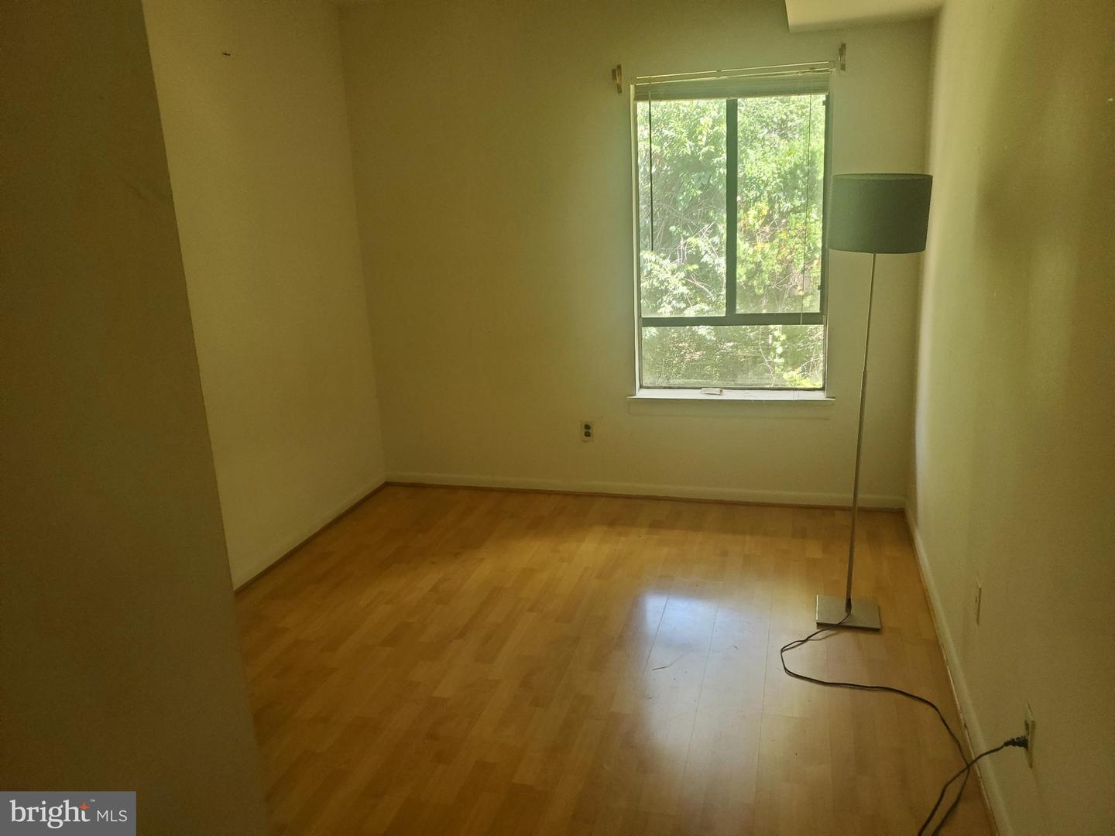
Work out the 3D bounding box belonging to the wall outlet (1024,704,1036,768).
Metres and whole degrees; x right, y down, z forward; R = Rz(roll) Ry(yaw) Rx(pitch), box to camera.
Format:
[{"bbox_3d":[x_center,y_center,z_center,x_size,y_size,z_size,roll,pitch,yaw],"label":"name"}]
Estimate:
[{"bbox_3d":[1.036,0.698,1.846,0.008,0.115,0.071,2,15,16],"label":"wall outlet"}]

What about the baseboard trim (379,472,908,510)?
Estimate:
[{"bbox_3d":[0.340,0.377,4.357,2.732,0.066,0.020,2,15,16],"label":"baseboard trim"}]

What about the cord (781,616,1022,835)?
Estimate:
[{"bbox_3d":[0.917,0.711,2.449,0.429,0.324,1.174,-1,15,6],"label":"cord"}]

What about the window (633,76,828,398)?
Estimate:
[{"bbox_3d":[0.815,-0.825,3.970,0.903,1.467,0.100,2,15,16],"label":"window"}]

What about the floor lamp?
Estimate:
[{"bbox_3d":[1.044,-0.017,2.811,0.301,1.535,0.319,2,15,16],"label":"floor lamp"}]

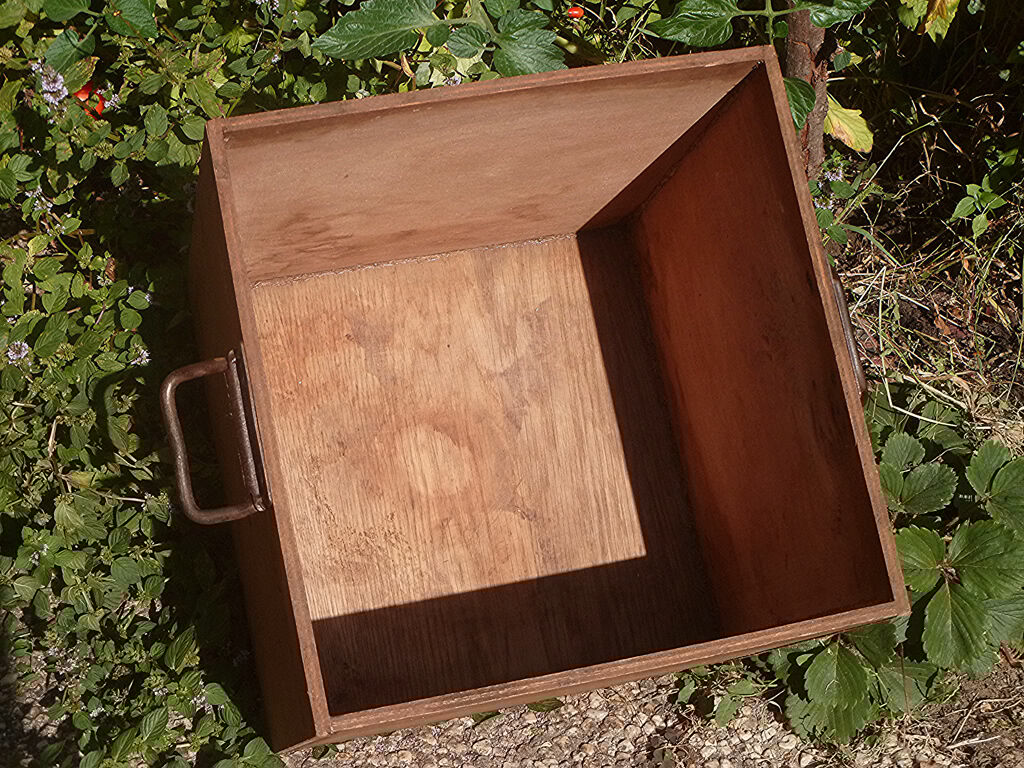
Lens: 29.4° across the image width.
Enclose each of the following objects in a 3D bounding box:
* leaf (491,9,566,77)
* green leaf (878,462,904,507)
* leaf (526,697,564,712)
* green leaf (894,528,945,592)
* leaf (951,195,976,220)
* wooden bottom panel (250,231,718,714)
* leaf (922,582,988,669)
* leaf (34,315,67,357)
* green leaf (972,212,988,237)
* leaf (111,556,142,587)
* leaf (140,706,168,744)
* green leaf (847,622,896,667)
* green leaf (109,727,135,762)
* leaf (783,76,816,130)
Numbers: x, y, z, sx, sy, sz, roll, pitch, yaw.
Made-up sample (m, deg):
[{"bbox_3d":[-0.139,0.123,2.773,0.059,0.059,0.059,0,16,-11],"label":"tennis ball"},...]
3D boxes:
[{"bbox_3d":[0.015,-0.285,1.640,0.063,0.025,0.055,22,70,4],"label":"leaf"},{"bbox_3d":[0.325,0.085,1.688,0.035,0.008,0.048,-28,82,-4],"label":"green leaf"},{"bbox_3d":[0.027,0.268,1.642,0.033,0.006,0.017,-10,80,-5],"label":"leaf"},{"bbox_3d":[0.340,0.147,1.635,0.045,0.018,0.053,17,70,2],"label":"green leaf"},{"bbox_3d":[0.414,-0.162,1.788,0.033,0.005,0.017,-38,85,-3],"label":"leaf"},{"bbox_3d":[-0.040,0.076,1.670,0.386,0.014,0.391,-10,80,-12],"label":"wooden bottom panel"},{"bbox_3d":[0.365,0.200,1.616,0.056,0.012,0.077,-3,79,1],"label":"leaf"},{"bbox_3d":[-0.375,-0.038,1.590,0.034,0.012,0.025,-40,77,-16],"label":"leaf"},{"bbox_3d":[0.425,-0.145,1.770,0.015,0.009,0.025,21,70,3],"label":"green leaf"},{"bbox_3d":[-0.314,0.153,1.590,0.029,0.006,0.024,40,77,0],"label":"leaf"},{"bbox_3d":[-0.286,0.272,1.560,0.018,0.012,0.033,31,71,7],"label":"leaf"},{"bbox_3d":[0.305,0.221,1.666,0.050,0.014,0.044,29,74,-1],"label":"green leaf"},{"bbox_3d":[-0.311,0.287,1.560,0.017,0.012,0.033,31,71,7],"label":"green leaf"},{"bbox_3d":[0.230,-0.229,1.586,0.034,0.012,0.047,-13,78,-12],"label":"leaf"}]

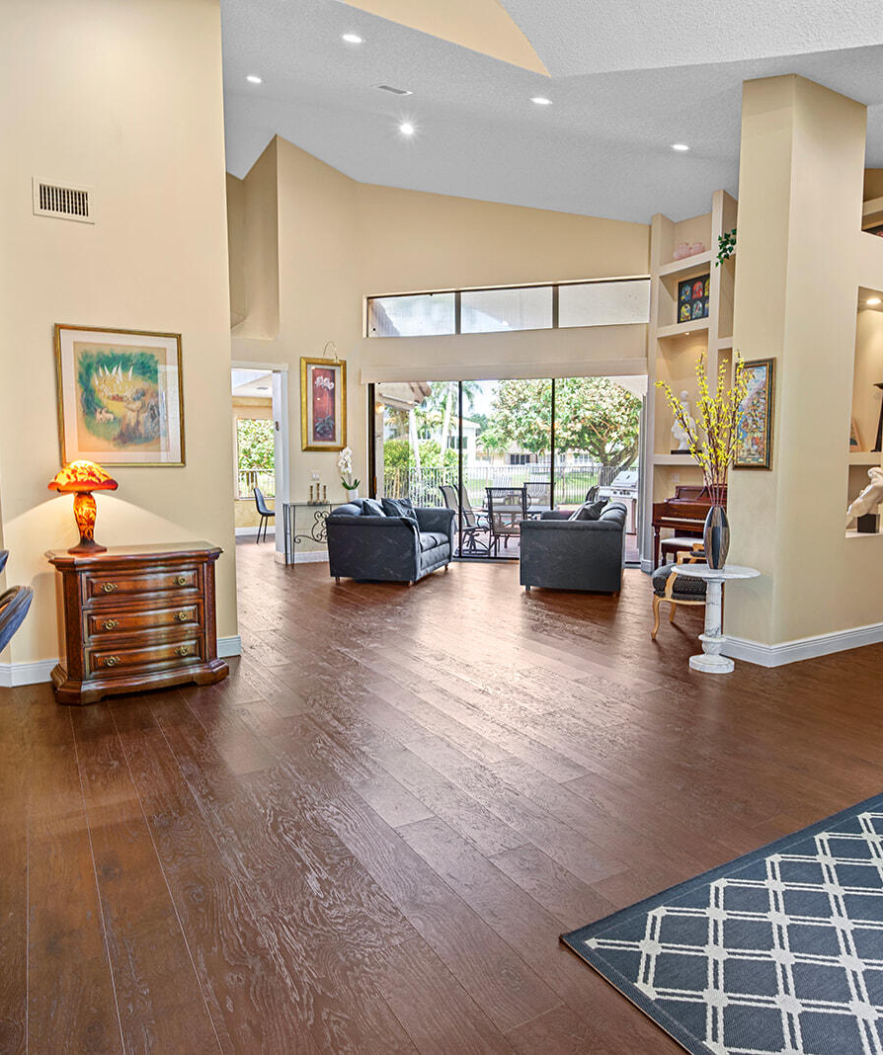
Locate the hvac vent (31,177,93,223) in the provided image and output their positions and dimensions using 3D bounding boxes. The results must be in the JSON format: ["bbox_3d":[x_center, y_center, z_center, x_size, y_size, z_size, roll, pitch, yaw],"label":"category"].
[{"bbox_3d":[-2.093,-1.810,3.891,0.300,0.196,0.020,-3,6,-30],"label":"hvac vent"}]

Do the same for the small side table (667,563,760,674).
[{"bbox_3d":[1.659,0.558,4.279,0.538,0.605,0.538,0,5,0],"label":"small side table"}]

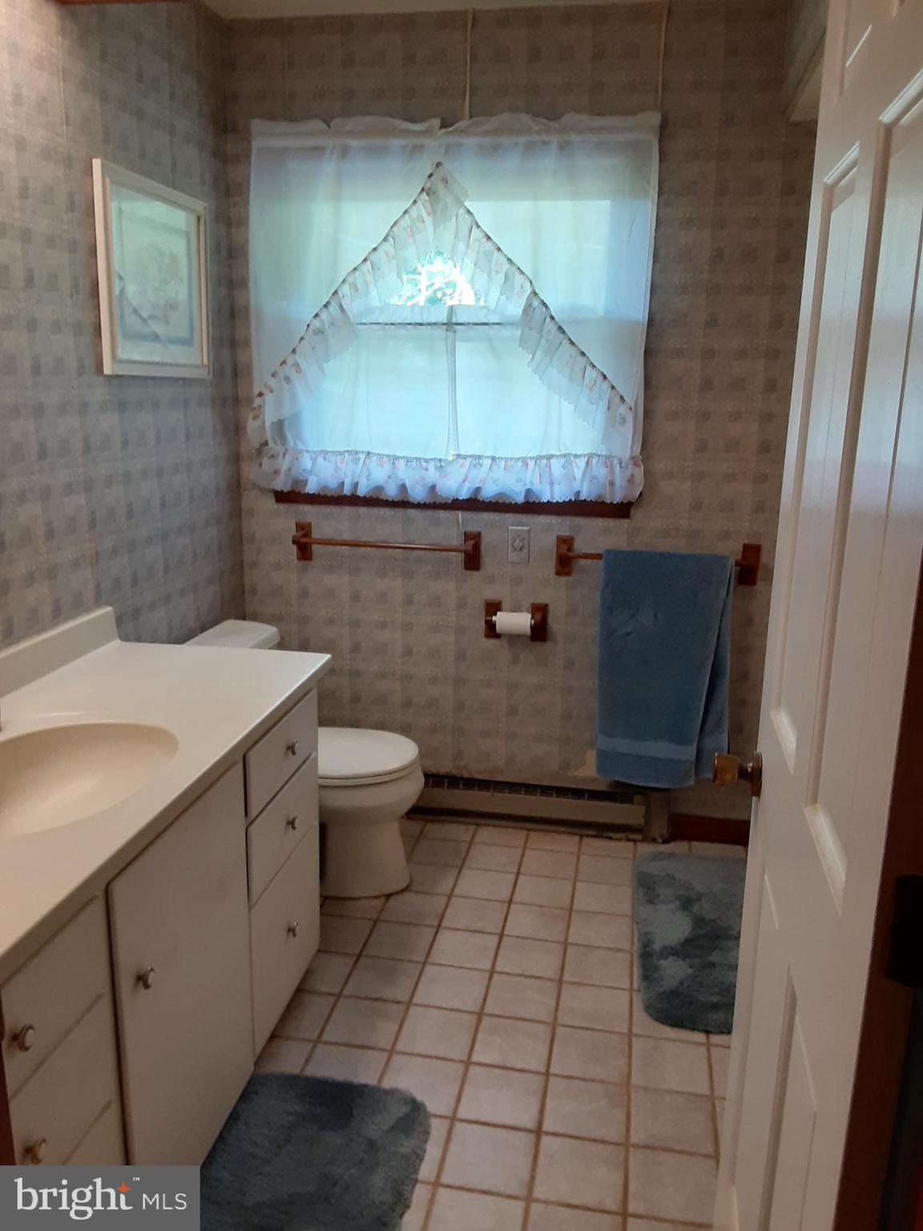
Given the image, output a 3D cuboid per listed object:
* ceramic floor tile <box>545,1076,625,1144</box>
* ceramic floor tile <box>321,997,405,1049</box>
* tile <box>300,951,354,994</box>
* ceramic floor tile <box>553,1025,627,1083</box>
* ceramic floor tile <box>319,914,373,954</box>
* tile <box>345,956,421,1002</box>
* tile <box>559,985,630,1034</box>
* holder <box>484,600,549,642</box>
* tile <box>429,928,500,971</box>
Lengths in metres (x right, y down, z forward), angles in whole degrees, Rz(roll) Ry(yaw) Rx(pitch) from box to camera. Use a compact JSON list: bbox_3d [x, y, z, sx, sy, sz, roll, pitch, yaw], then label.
[{"bbox_3d":[0.253,1.005,1.951,0.162,0.010,0.162,4,13,10],"label":"ceramic floor tile"},{"bbox_3d":[-0.223,0.949,2.233,0.163,0.010,0.157,4,14,10],"label":"ceramic floor tile"},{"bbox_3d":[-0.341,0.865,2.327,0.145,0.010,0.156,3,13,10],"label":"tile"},{"bbox_3d":[0.277,0.948,2.072,0.158,0.010,0.158,3,13,10],"label":"ceramic floor tile"},{"bbox_3d":[-0.332,0.859,2.582,0.163,0.010,0.157,4,14,10],"label":"ceramic floor tile"},{"bbox_3d":[-0.189,0.899,2.367,0.162,0.010,0.162,4,13,10],"label":"tile"},{"bbox_3d":[0.308,0.912,2.232,0.158,0.010,0.158,3,13,10],"label":"tile"},{"bbox_3d":[0.166,0.029,3.054,0.205,0.125,0.090,4,13,10],"label":"holder"},{"bbox_3d":[0.009,0.881,2.521,0.163,0.010,0.157,4,14,10],"label":"tile"}]

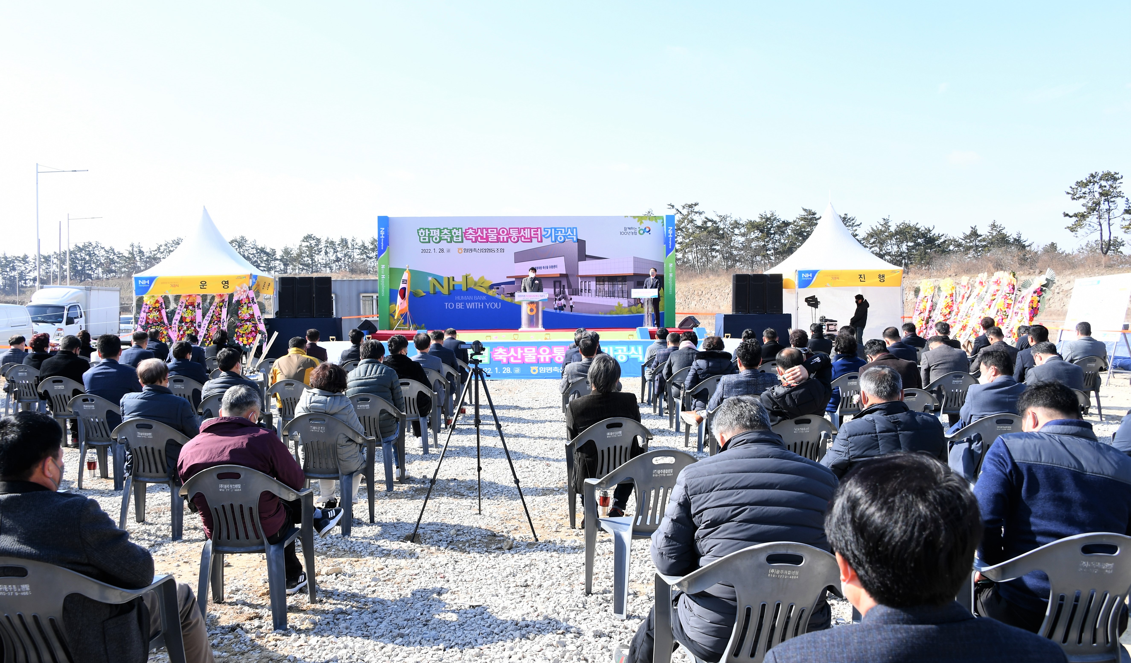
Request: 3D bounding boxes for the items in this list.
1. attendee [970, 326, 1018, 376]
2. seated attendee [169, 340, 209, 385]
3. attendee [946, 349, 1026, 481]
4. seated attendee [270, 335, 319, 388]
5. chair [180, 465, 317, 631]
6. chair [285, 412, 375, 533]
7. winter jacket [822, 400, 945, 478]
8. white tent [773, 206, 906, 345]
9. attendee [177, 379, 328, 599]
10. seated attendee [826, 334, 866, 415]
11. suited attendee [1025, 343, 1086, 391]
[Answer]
[{"bbox_3d":[5.244,0.537,10.965,0.540,1.220,0.760,0,1,3],"label":"attendee"},{"bbox_3d":[-4.083,0.673,9.768,0.520,1.150,0.780,0,2,2],"label":"seated attendee"},{"bbox_3d":[2.725,0.679,5.766,0.600,1.190,0.780,0,1,2],"label":"attendee"},{"bbox_3d":[-2.656,0.645,8.873,0.540,1.240,0.820,0,2,2],"label":"seated attendee"},{"bbox_3d":[-1.451,0.943,4.048,0.560,0.790,0.560,0,1,-3],"label":"chair"},{"bbox_3d":[-1.561,0.910,5.771,0.562,0.800,0.537,0,1,0],"label":"chair"},{"bbox_3d":[1.475,0.626,4.253,0.600,0.620,0.460,-1,2,-4],"label":"winter jacket"},{"bbox_3d":[8.046,-1.563,26.652,3.030,4.536,3.030,-1,2,-3],"label":"white tent"},{"bbox_3d":[-1.485,0.798,4.386,0.660,1.190,0.820,0,2,4],"label":"attendee"},{"bbox_3d":[2.854,0.607,9.223,0.510,1.220,0.820,-1,2,-8],"label":"seated attendee"},{"bbox_3d":[4.149,0.648,7.721,0.540,1.160,0.820,0,2,-8],"label":"suited attendee"}]

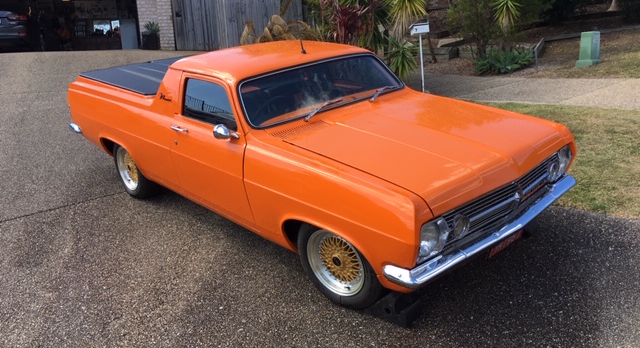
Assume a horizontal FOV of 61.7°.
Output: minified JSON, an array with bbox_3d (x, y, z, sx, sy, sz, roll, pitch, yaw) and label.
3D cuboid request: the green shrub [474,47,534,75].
[{"bbox_3d":[3.500,-2.190,10.250,1.080,0.470,0.950,-2,14,0],"label":"green shrub"}]

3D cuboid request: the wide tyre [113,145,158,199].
[{"bbox_3d":[-1.697,-0.073,4.993,0.215,0.600,0.600,-21,26,-39],"label":"wide tyre"}]

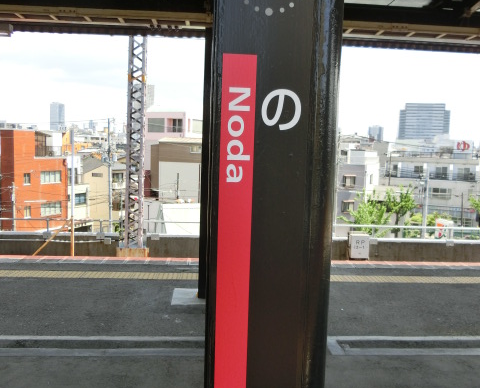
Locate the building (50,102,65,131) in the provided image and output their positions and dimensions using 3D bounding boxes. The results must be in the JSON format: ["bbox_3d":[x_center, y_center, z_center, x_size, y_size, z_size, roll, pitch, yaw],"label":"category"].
[{"bbox_3d":[-456.527,-148.821,1154.399,25.000,153.040,25.000,2,3,11],"label":"building"}]

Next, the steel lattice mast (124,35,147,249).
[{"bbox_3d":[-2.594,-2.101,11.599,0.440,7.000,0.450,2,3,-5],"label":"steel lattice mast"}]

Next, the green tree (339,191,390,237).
[{"bbox_3d":[9.315,3.254,35.203,3.700,7.050,3.600,2,3,10],"label":"green tree"}]

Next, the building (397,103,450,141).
[{"bbox_3d":[212.359,-60.682,542.596,54.000,90.300,27.000,2,3,7],"label":"building"}]

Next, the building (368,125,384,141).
[{"bbox_3d":[251.853,-88.902,859.923,19.000,74.630,17.000,6,6,41],"label":"building"}]

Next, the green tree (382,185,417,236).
[{"bbox_3d":[13.341,3.019,39.210,2.700,7.320,2.600,3,3,15],"label":"green tree"}]

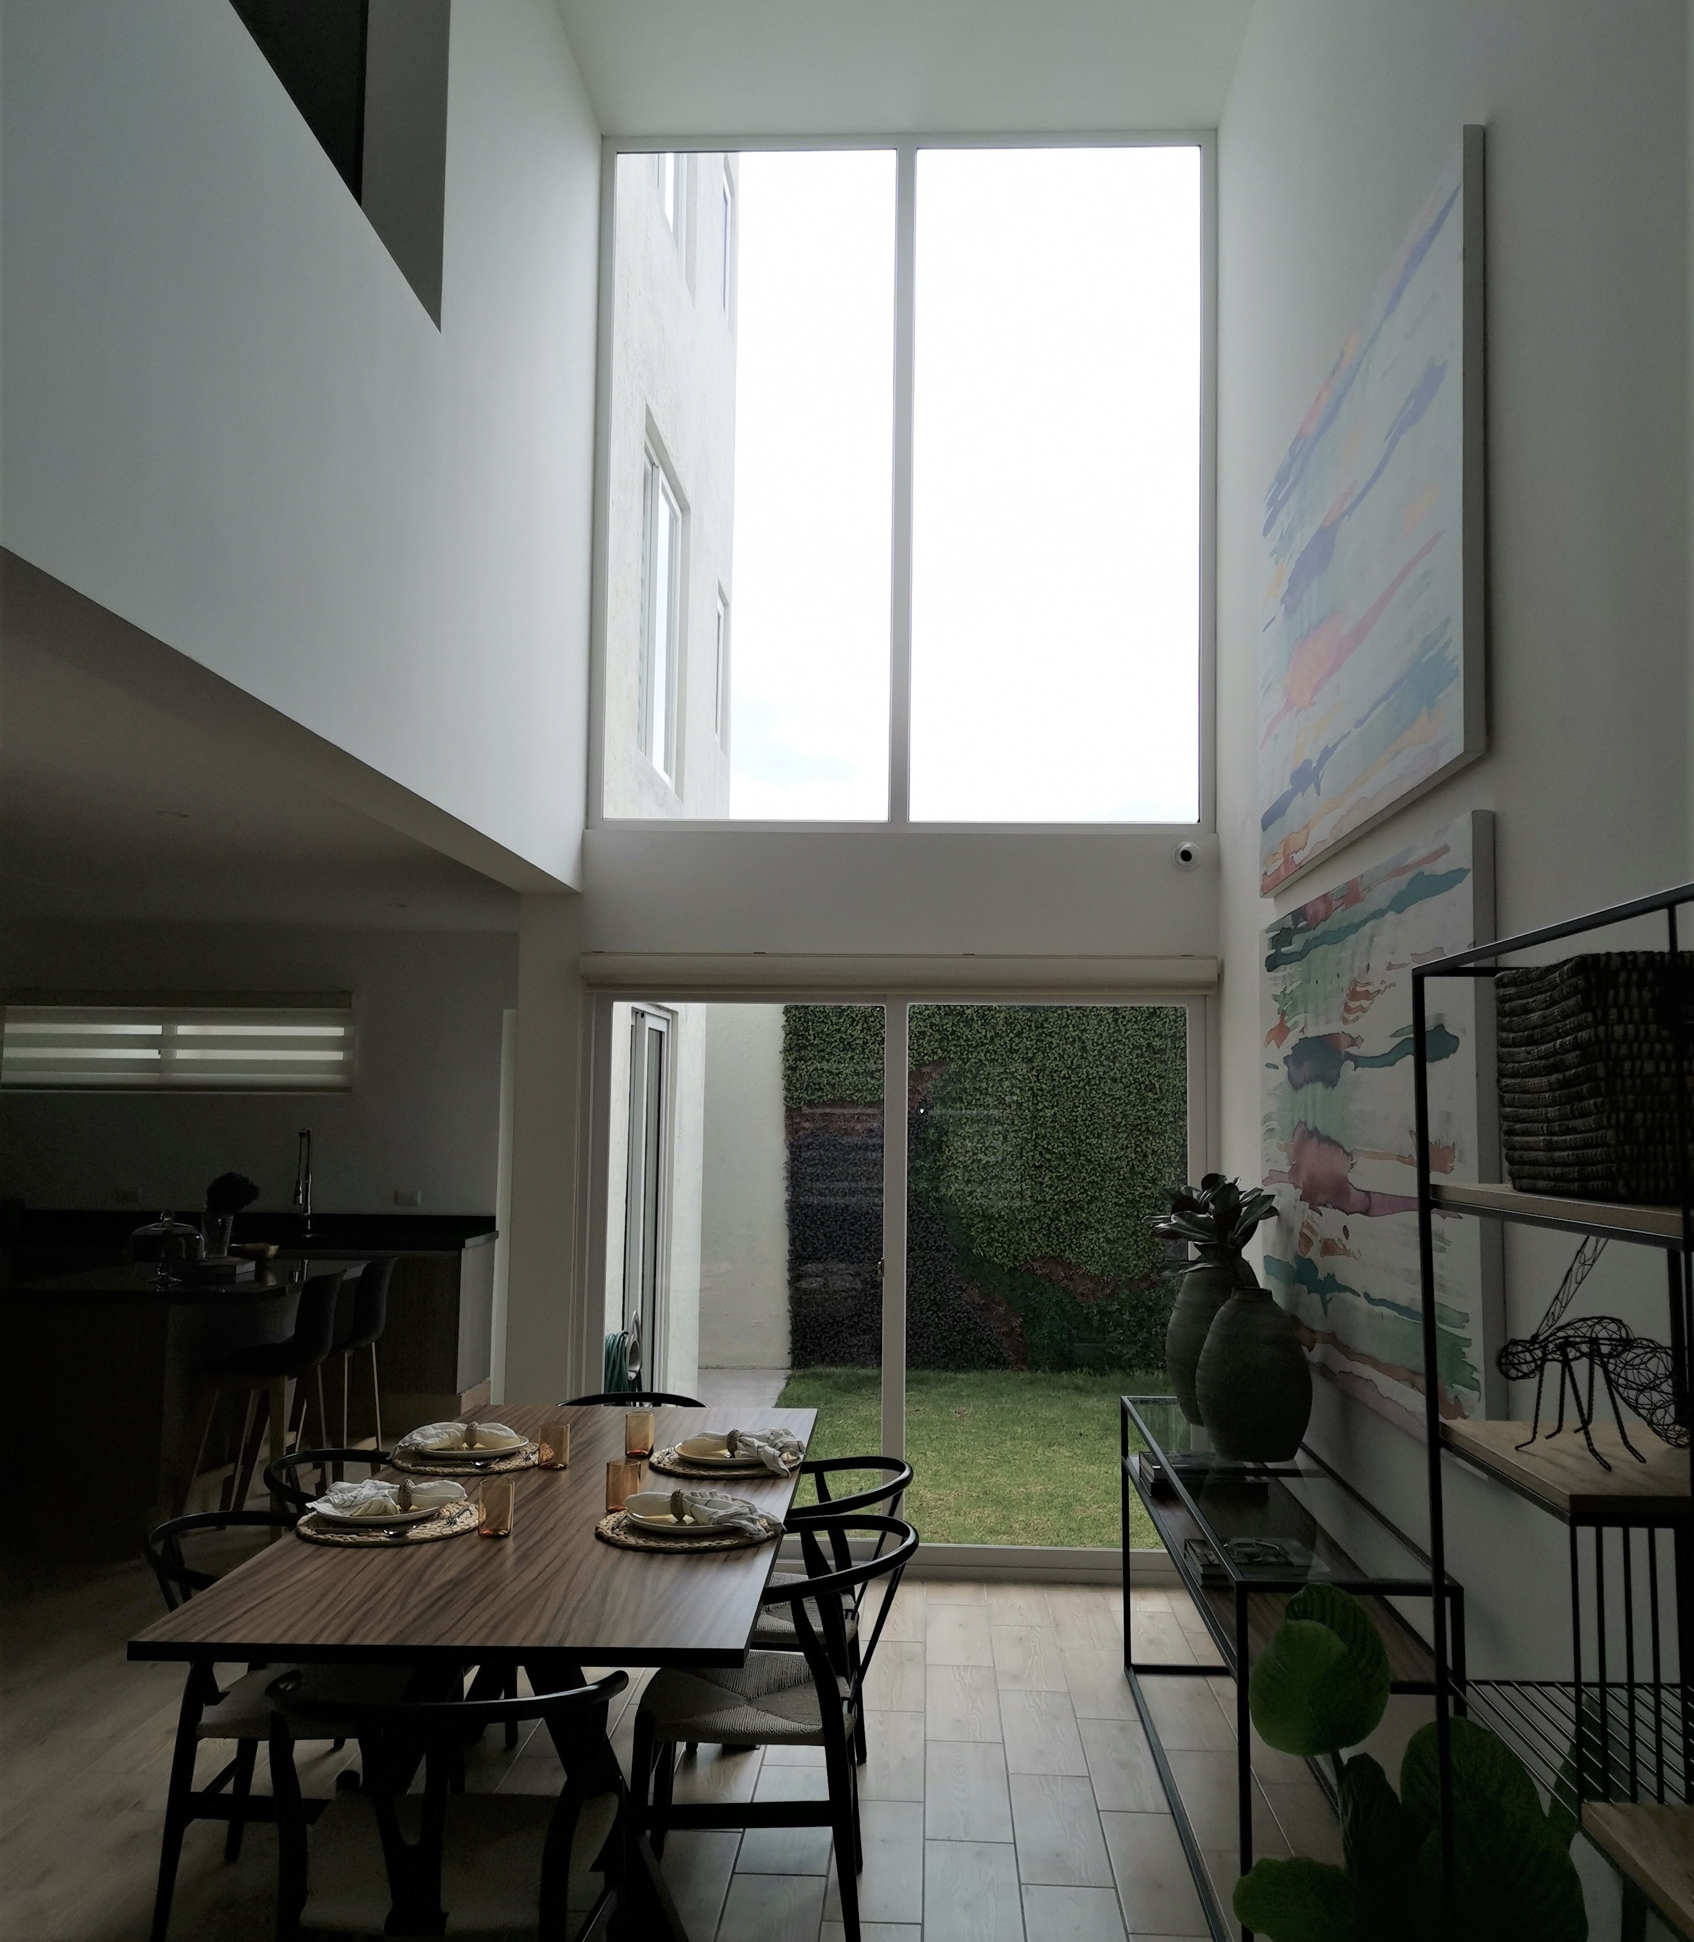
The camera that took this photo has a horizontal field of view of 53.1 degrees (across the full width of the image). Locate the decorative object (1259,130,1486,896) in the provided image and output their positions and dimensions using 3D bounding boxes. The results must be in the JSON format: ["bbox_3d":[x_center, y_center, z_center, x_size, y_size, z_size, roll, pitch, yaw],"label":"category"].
[{"bbox_3d":[1.247,-0.940,4.244,0.040,1.230,2.000,1,-4,3],"label":"decorative object"}]

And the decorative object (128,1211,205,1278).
[{"bbox_3d":[-2.719,1.097,6.780,0.300,0.270,0.300,1,-4,3],"label":"decorative object"}]

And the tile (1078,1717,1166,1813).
[{"bbox_3d":[0.719,2.034,4.346,0.200,0.010,0.595,1,-4,3],"label":"tile"}]

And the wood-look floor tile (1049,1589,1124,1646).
[{"bbox_3d":[0.776,2.118,5.524,0.200,0.010,0.595,1,-4,3],"label":"wood-look floor tile"}]

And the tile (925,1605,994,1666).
[{"bbox_3d":[0.347,2.071,5.282,0.200,0.010,0.600,1,-5,3],"label":"tile"}]

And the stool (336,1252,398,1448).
[{"bbox_3d":[-2.239,1.731,7.410,0.500,0.960,0.460,1,-4,3],"label":"stool"}]

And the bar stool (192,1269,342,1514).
[{"bbox_3d":[-2.198,1.626,6.322,0.550,0.980,0.460,0,-4,3],"label":"bar stool"}]

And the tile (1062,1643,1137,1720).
[{"bbox_3d":[0.735,2.053,4.883,0.200,0.012,0.592,0,-4,3],"label":"tile"}]

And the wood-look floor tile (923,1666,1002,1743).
[{"bbox_3d":[0.318,2.035,4.712,0.200,0.012,0.592,0,-4,3],"label":"wood-look floor tile"}]

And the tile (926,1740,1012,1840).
[{"bbox_3d":[0.295,2.013,4.169,0.200,0.010,0.595,1,-4,3],"label":"tile"}]

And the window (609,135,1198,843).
[{"bbox_3d":[0.200,-1.816,6.232,2.264,2.615,0.080,0,-4,3],"label":"window"}]

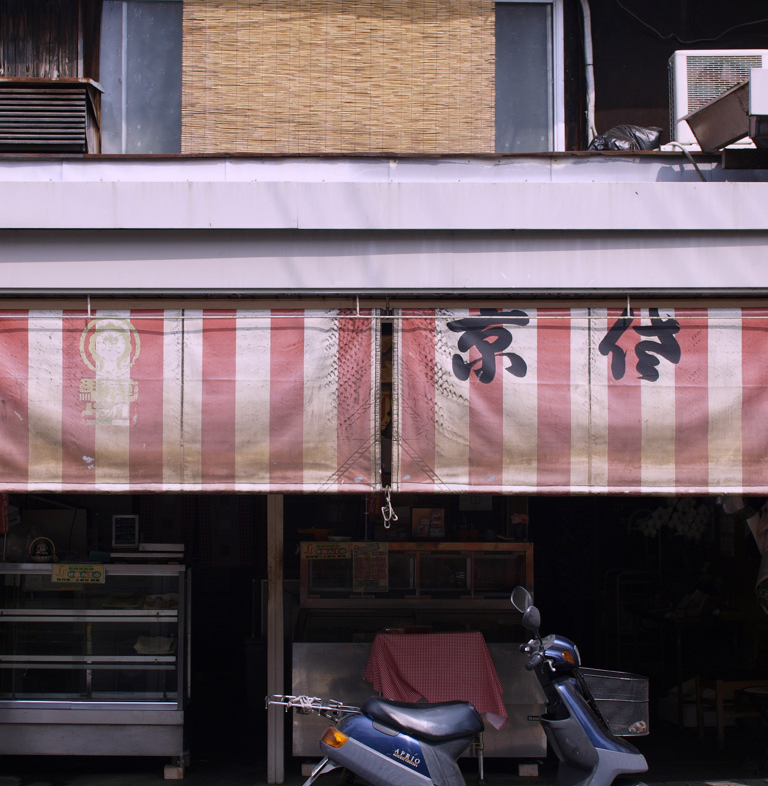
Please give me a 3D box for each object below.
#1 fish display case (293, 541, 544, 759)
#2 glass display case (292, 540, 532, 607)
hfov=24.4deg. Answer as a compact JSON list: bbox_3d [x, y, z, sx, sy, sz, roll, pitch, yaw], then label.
[{"bbox_3d":[0.183,1.315,9.290,1.280,1.090,0.720,0,-3,0],"label":"fish display case"},{"bbox_3d":[0.177,0.955,9.470,1.220,0.340,0.400,0,-3,0],"label":"glass display case"}]

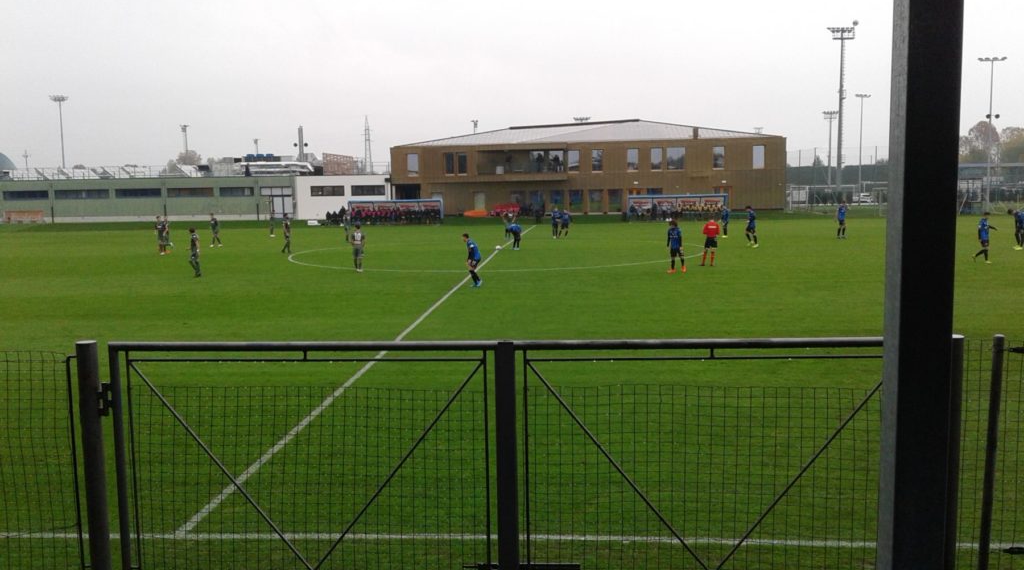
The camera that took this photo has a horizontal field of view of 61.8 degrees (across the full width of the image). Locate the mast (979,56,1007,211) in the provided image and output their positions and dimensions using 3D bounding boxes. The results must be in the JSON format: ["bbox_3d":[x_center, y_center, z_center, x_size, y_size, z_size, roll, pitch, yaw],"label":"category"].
[{"bbox_3d":[43.582,-13.675,78.064,2.600,13.940,0.700,-1,6,3],"label":"mast"}]

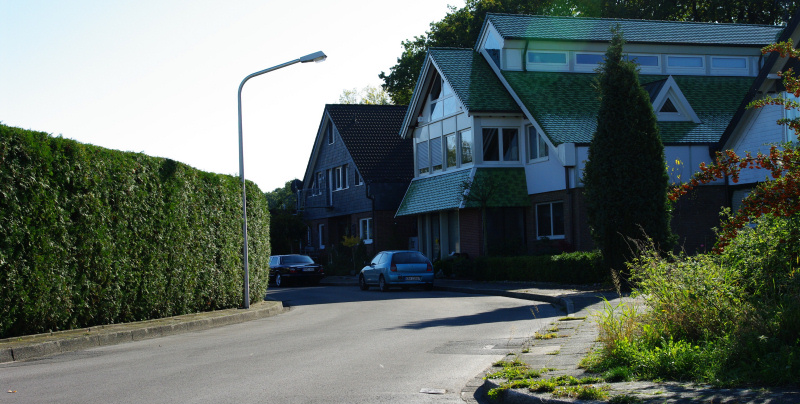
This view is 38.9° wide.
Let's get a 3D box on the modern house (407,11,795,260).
[{"bbox_3d":[10.169,-2.605,51.142,18.695,11.350,11.900,-1,-3,-20],"label":"modern house"}]

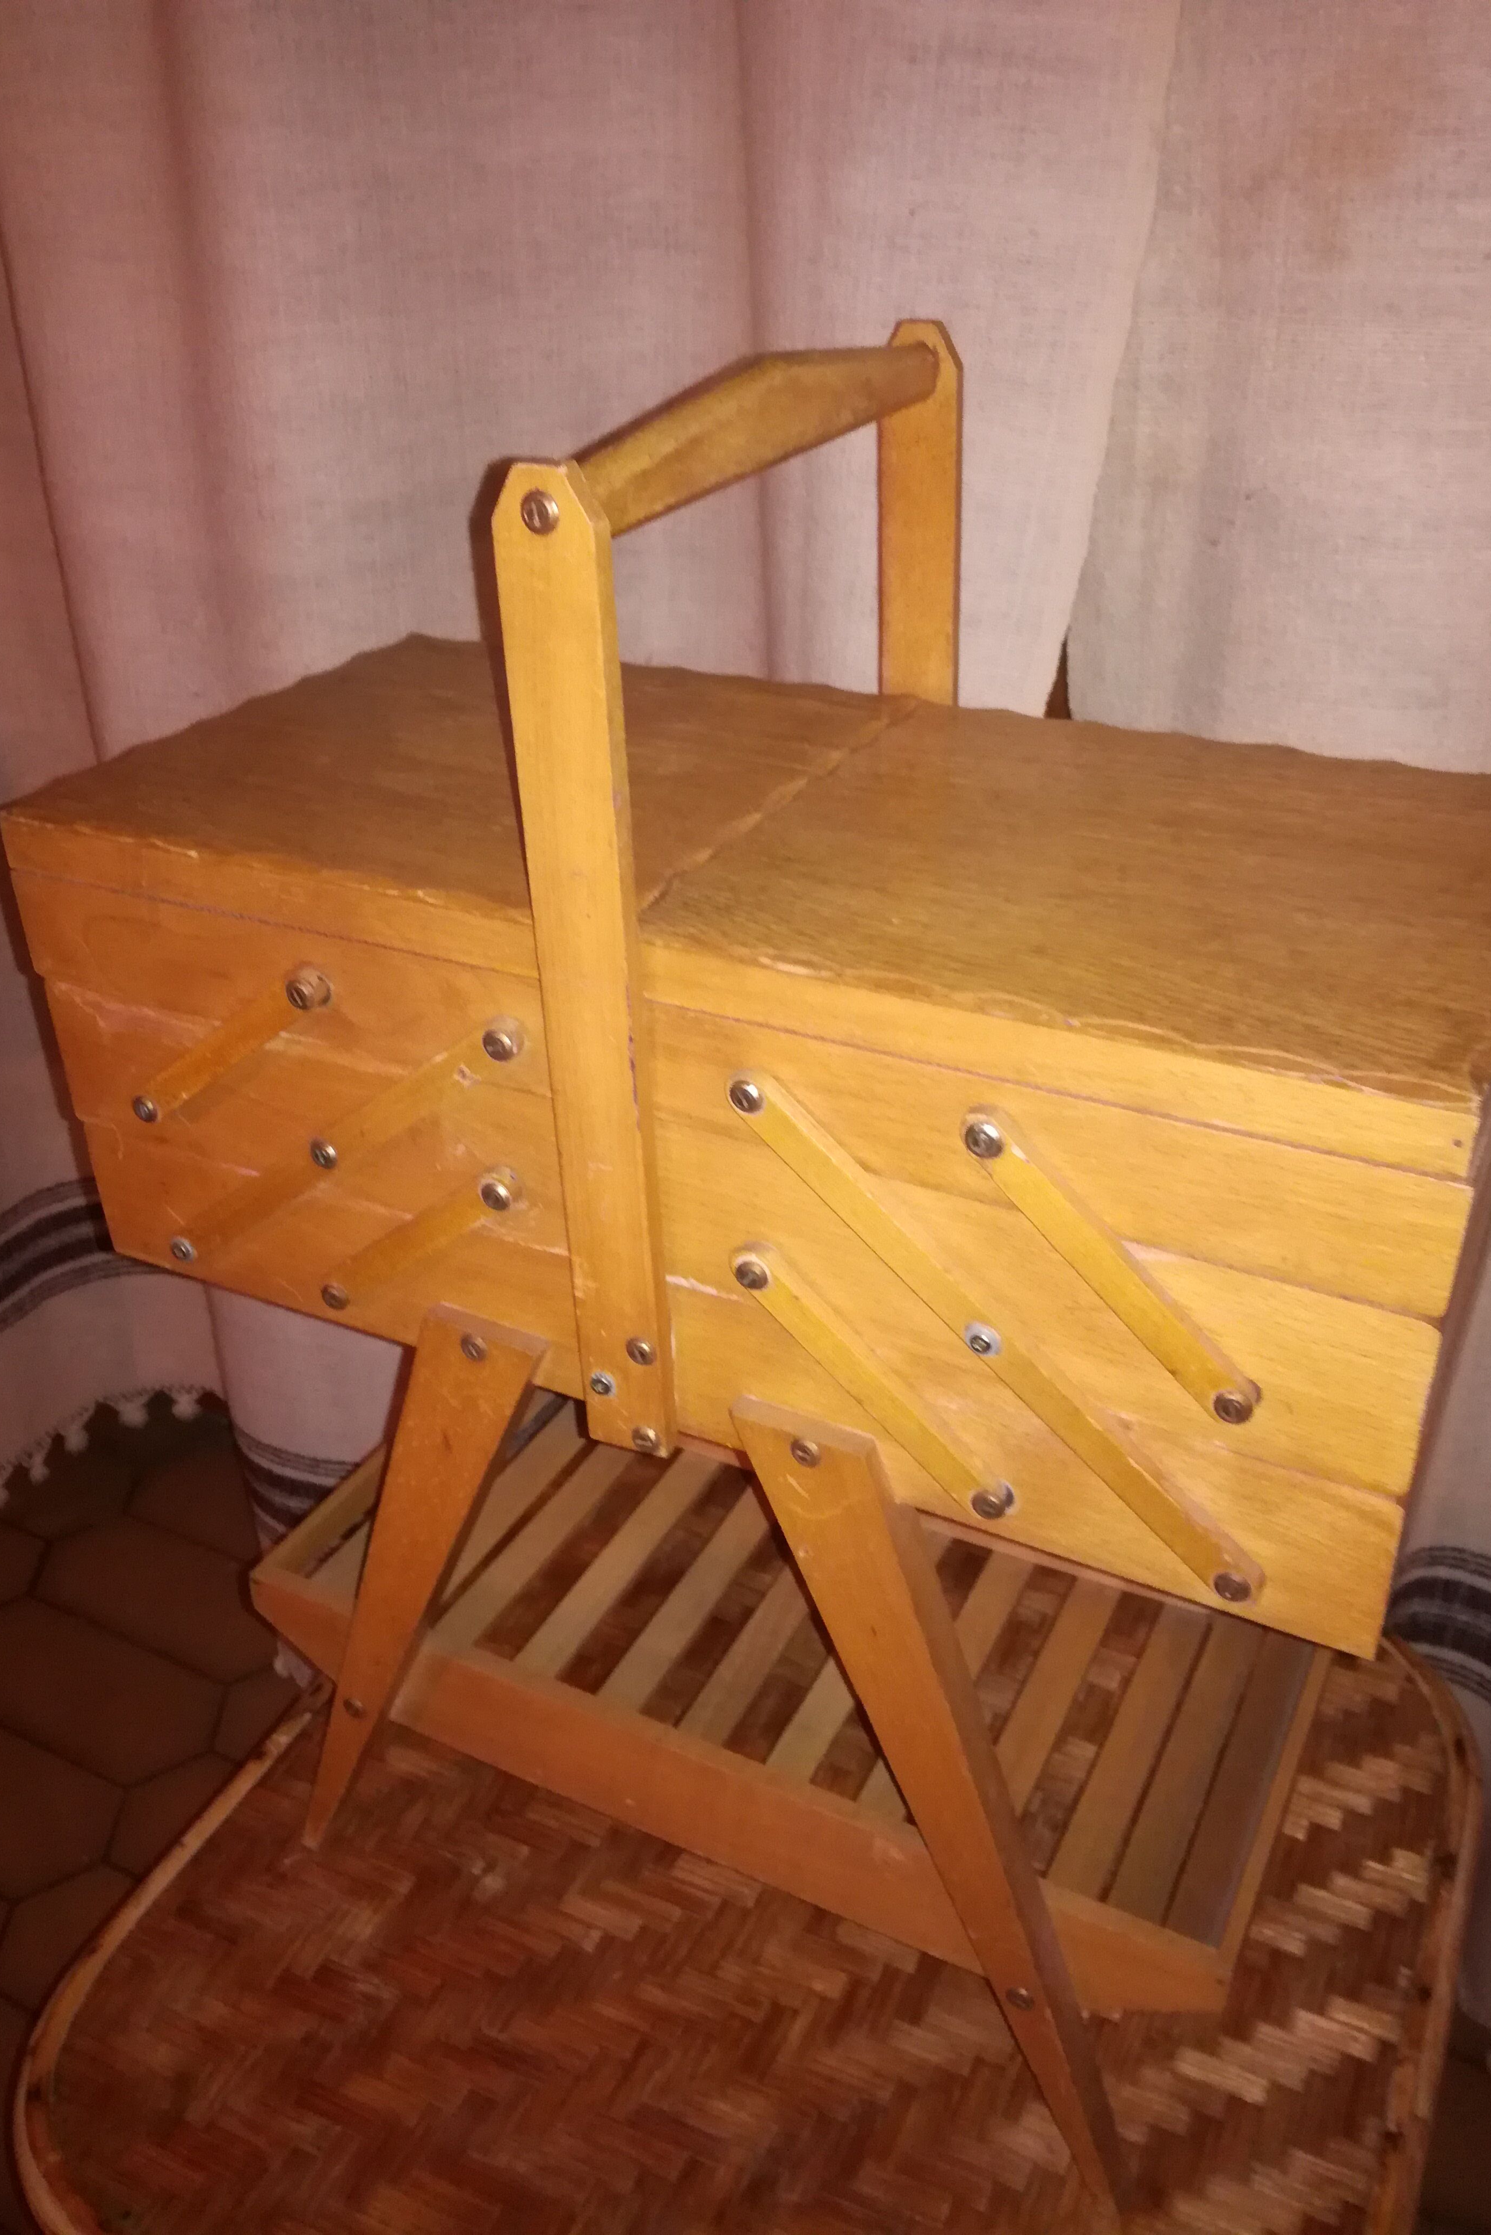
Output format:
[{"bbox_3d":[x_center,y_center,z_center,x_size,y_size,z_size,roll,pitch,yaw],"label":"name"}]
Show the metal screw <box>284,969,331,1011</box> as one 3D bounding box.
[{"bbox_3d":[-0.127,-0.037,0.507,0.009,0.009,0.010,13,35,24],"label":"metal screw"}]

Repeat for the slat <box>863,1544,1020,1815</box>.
[{"bbox_3d":[0.075,0.237,0.700,0.019,0.005,0.194,13,35,24],"label":"slat"}]

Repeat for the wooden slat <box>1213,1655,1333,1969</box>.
[{"bbox_3d":[0.195,0.225,0.622,0.006,0.013,0.198,13,35,24],"label":"wooden slat"}]

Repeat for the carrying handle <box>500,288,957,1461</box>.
[{"bbox_3d":[0.011,-0.076,0.546,0.026,0.288,0.228,13,35,24],"label":"carrying handle"}]

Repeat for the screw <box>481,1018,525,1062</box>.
[{"bbox_3d":[-0.067,-0.020,0.474,0.011,0.011,0.006,13,35,24],"label":"screw"}]

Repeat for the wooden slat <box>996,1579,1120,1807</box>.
[{"bbox_3d":[0.111,0.243,0.682,0.020,0.005,0.188,13,35,24],"label":"wooden slat"}]

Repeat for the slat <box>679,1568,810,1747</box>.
[{"bbox_3d":[0.009,0.219,0.729,0.021,0.005,0.188,13,35,24],"label":"slat"}]

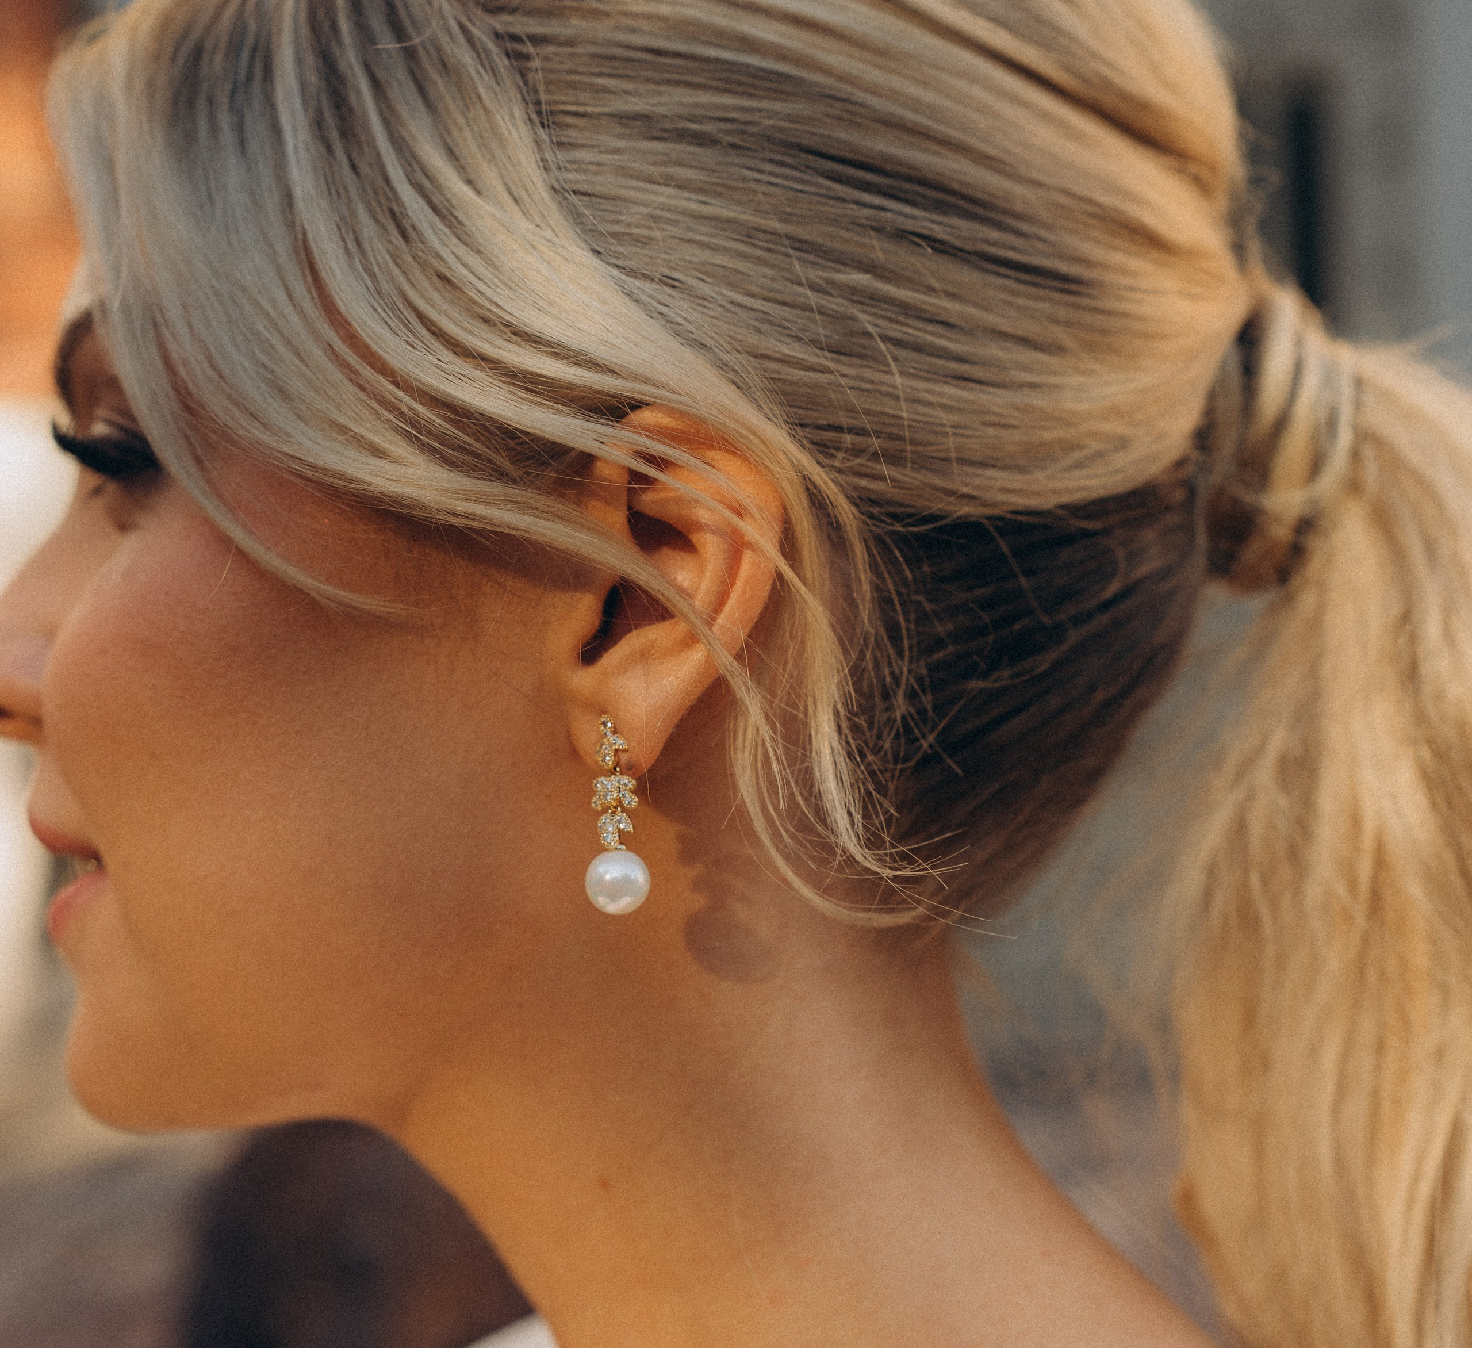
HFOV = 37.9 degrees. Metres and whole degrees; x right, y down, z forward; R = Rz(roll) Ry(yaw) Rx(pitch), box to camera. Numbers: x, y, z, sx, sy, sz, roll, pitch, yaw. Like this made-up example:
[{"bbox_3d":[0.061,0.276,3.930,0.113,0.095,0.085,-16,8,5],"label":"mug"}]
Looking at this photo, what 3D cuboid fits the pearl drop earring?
[{"bbox_3d":[-0.019,0.023,0.345,0.011,0.032,0.011,0,-2,5],"label":"pearl drop earring"}]

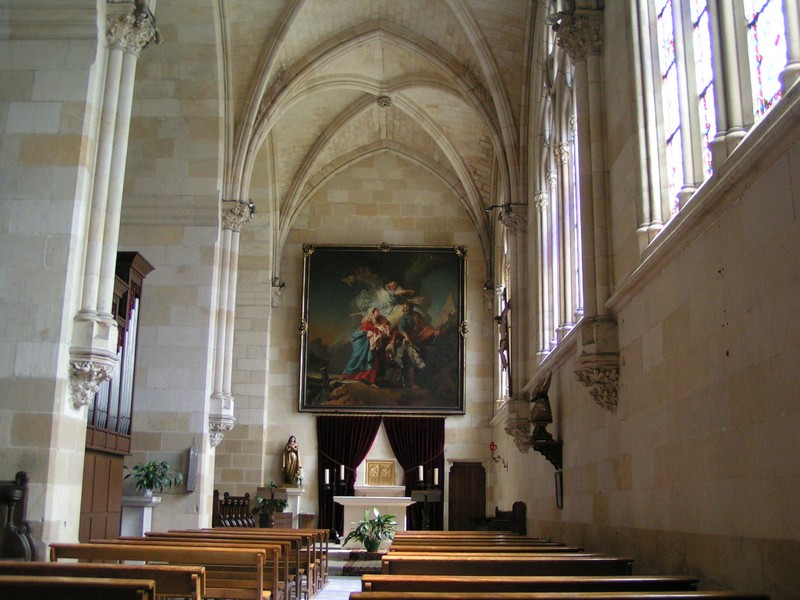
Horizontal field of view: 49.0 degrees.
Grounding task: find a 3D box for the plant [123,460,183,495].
[{"bbox_3d":[-3.948,2.863,14.037,0.820,0.540,0.750,1,-13,1],"label":"plant"}]

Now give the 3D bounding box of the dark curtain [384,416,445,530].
[{"bbox_3d":[0.354,4.320,21.462,1.466,2.960,0.200,1,-13,1],"label":"dark curtain"}]

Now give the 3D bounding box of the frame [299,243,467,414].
[{"bbox_3d":[-0.418,0.707,22.373,4.220,4.330,0.200,1,-10,1],"label":"frame"}]

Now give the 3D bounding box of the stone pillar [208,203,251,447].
[{"bbox_3d":[-3.091,0.376,15.943,0.480,4.450,0.550,1,-13,1],"label":"stone pillar"}]

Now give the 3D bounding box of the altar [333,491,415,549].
[{"bbox_3d":[-0.534,4.883,19.256,1.800,1.080,0.850,1,-13,1],"label":"altar"}]

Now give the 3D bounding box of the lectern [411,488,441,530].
[{"bbox_3d":[0.537,4.555,18.132,0.610,1.260,0.450,1,-13,1],"label":"lectern"}]

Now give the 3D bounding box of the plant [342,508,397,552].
[{"bbox_3d":[-0.613,4.621,17.655,1.086,0.856,0.950,1,-13,1],"label":"plant"}]

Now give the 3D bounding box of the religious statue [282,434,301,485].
[{"bbox_3d":[-2.627,3.865,21.268,0.436,1.181,0.360,1,-13,1],"label":"religious statue"}]

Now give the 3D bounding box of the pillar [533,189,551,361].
[{"bbox_3d":[2.465,-0.456,15.167,0.280,3.070,0.280,1,-13,1],"label":"pillar"}]

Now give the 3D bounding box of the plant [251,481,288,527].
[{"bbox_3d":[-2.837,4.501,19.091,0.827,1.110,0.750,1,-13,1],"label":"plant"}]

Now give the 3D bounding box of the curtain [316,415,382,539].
[{"bbox_3d":[-1.235,4.311,21.483,1.615,2.987,0.200,1,-13,1],"label":"curtain"}]

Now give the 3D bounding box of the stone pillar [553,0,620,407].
[{"bbox_3d":[1.851,-0.925,8.663,0.350,4.041,0.550,1,-13,1],"label":"stone pillar"}]

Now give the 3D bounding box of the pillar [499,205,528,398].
[{"bbox_3d":[1.929,0.038,14.736,0.350,3.275,0.550,1,-13,1],"label":"pillar"}]

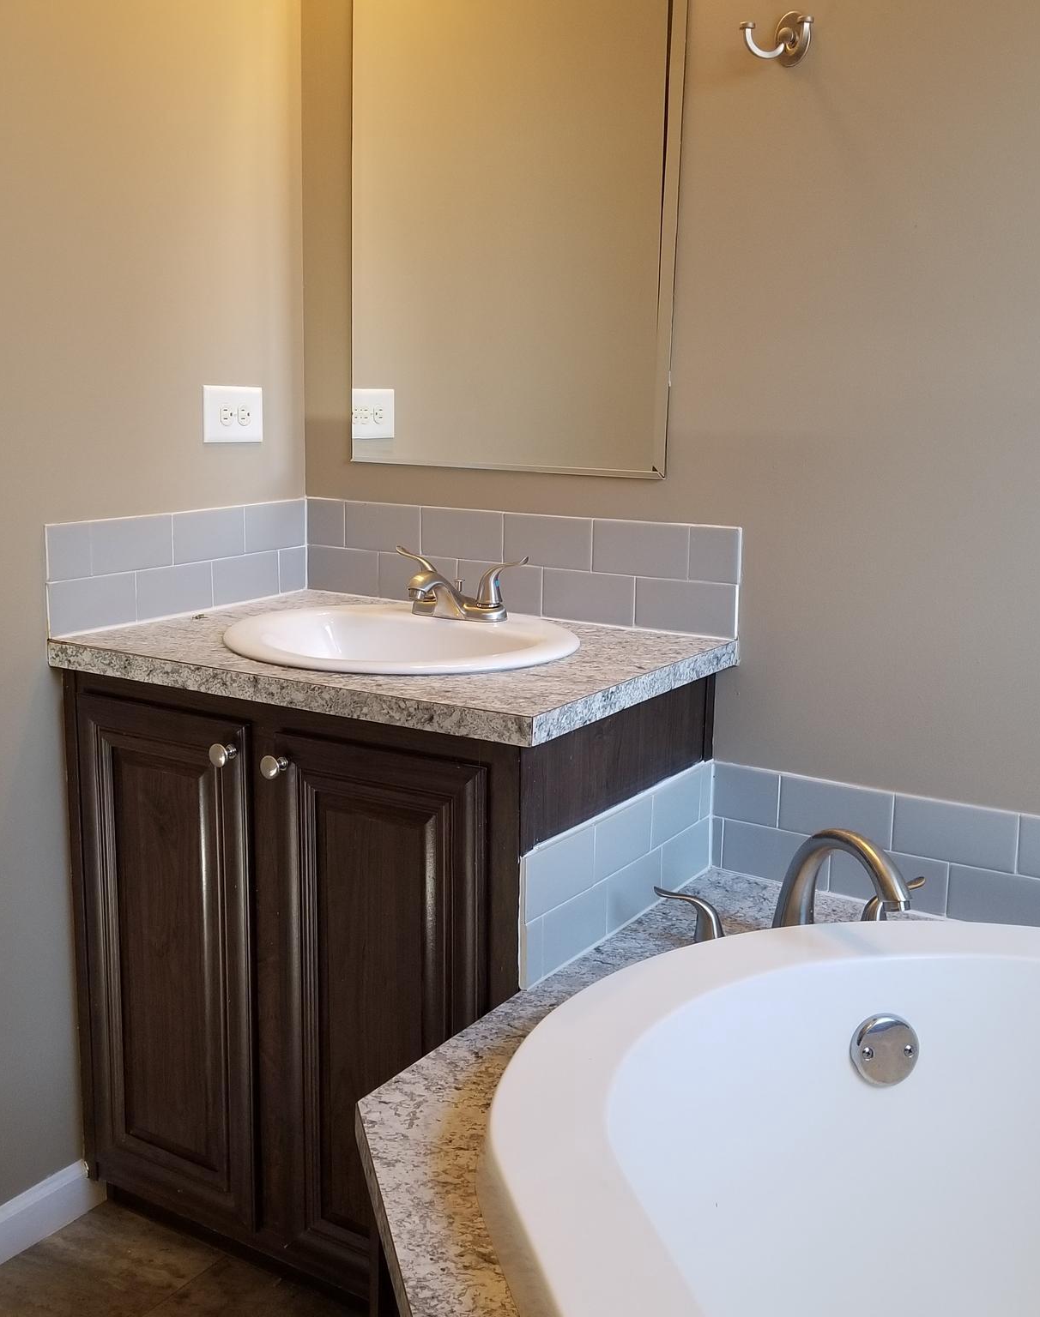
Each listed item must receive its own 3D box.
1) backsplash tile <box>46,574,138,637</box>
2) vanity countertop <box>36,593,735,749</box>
[{"bbox_3d":[-0.585,-0.075,1.809,0.008,0.073,0.152,7,13,29],"label":"backsplash tile"},{"bbox_3d":[-0.170,-0.009,1.823,0.775,0.037,0.546,8,14,31],"label":"vanity countertop"}]

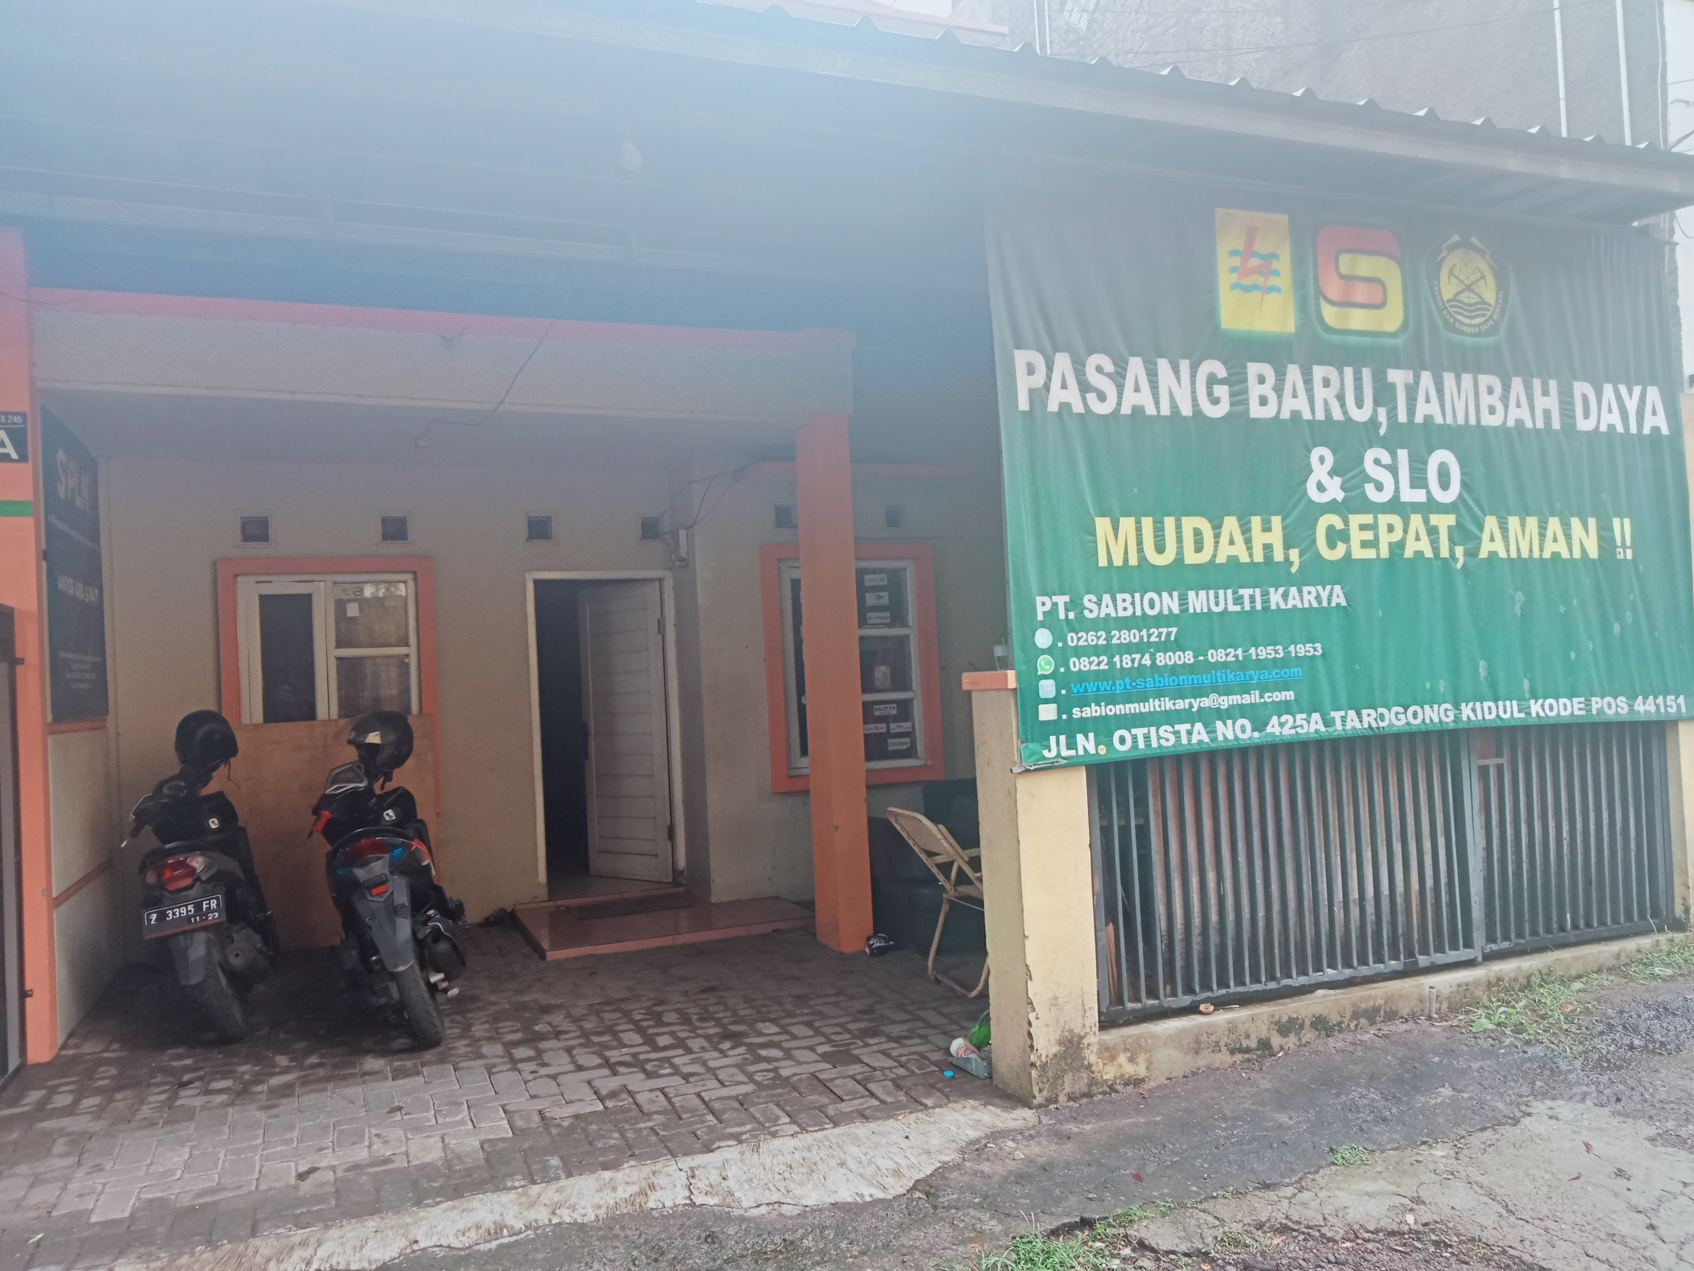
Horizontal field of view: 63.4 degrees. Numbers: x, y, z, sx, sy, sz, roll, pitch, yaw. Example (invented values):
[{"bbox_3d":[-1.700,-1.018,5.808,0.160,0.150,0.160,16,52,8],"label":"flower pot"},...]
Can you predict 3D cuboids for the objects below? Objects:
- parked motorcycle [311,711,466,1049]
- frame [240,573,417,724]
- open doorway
[{"bbox_3d":[-2.006,1.024,5.973,0.660,1.250,1.850,-2,-2,-18],"label":"parked motorcycle"},{"bbox_3d":[-3.071,0.167,8.173,1.000,1.080,0.090,-2,-2,-21],"label":"frame"},{"bbox_3d":[-1.537,0.615,8.750,0.940,2.050,0.140,-2,-2,-21],"label":"open doorway"}]

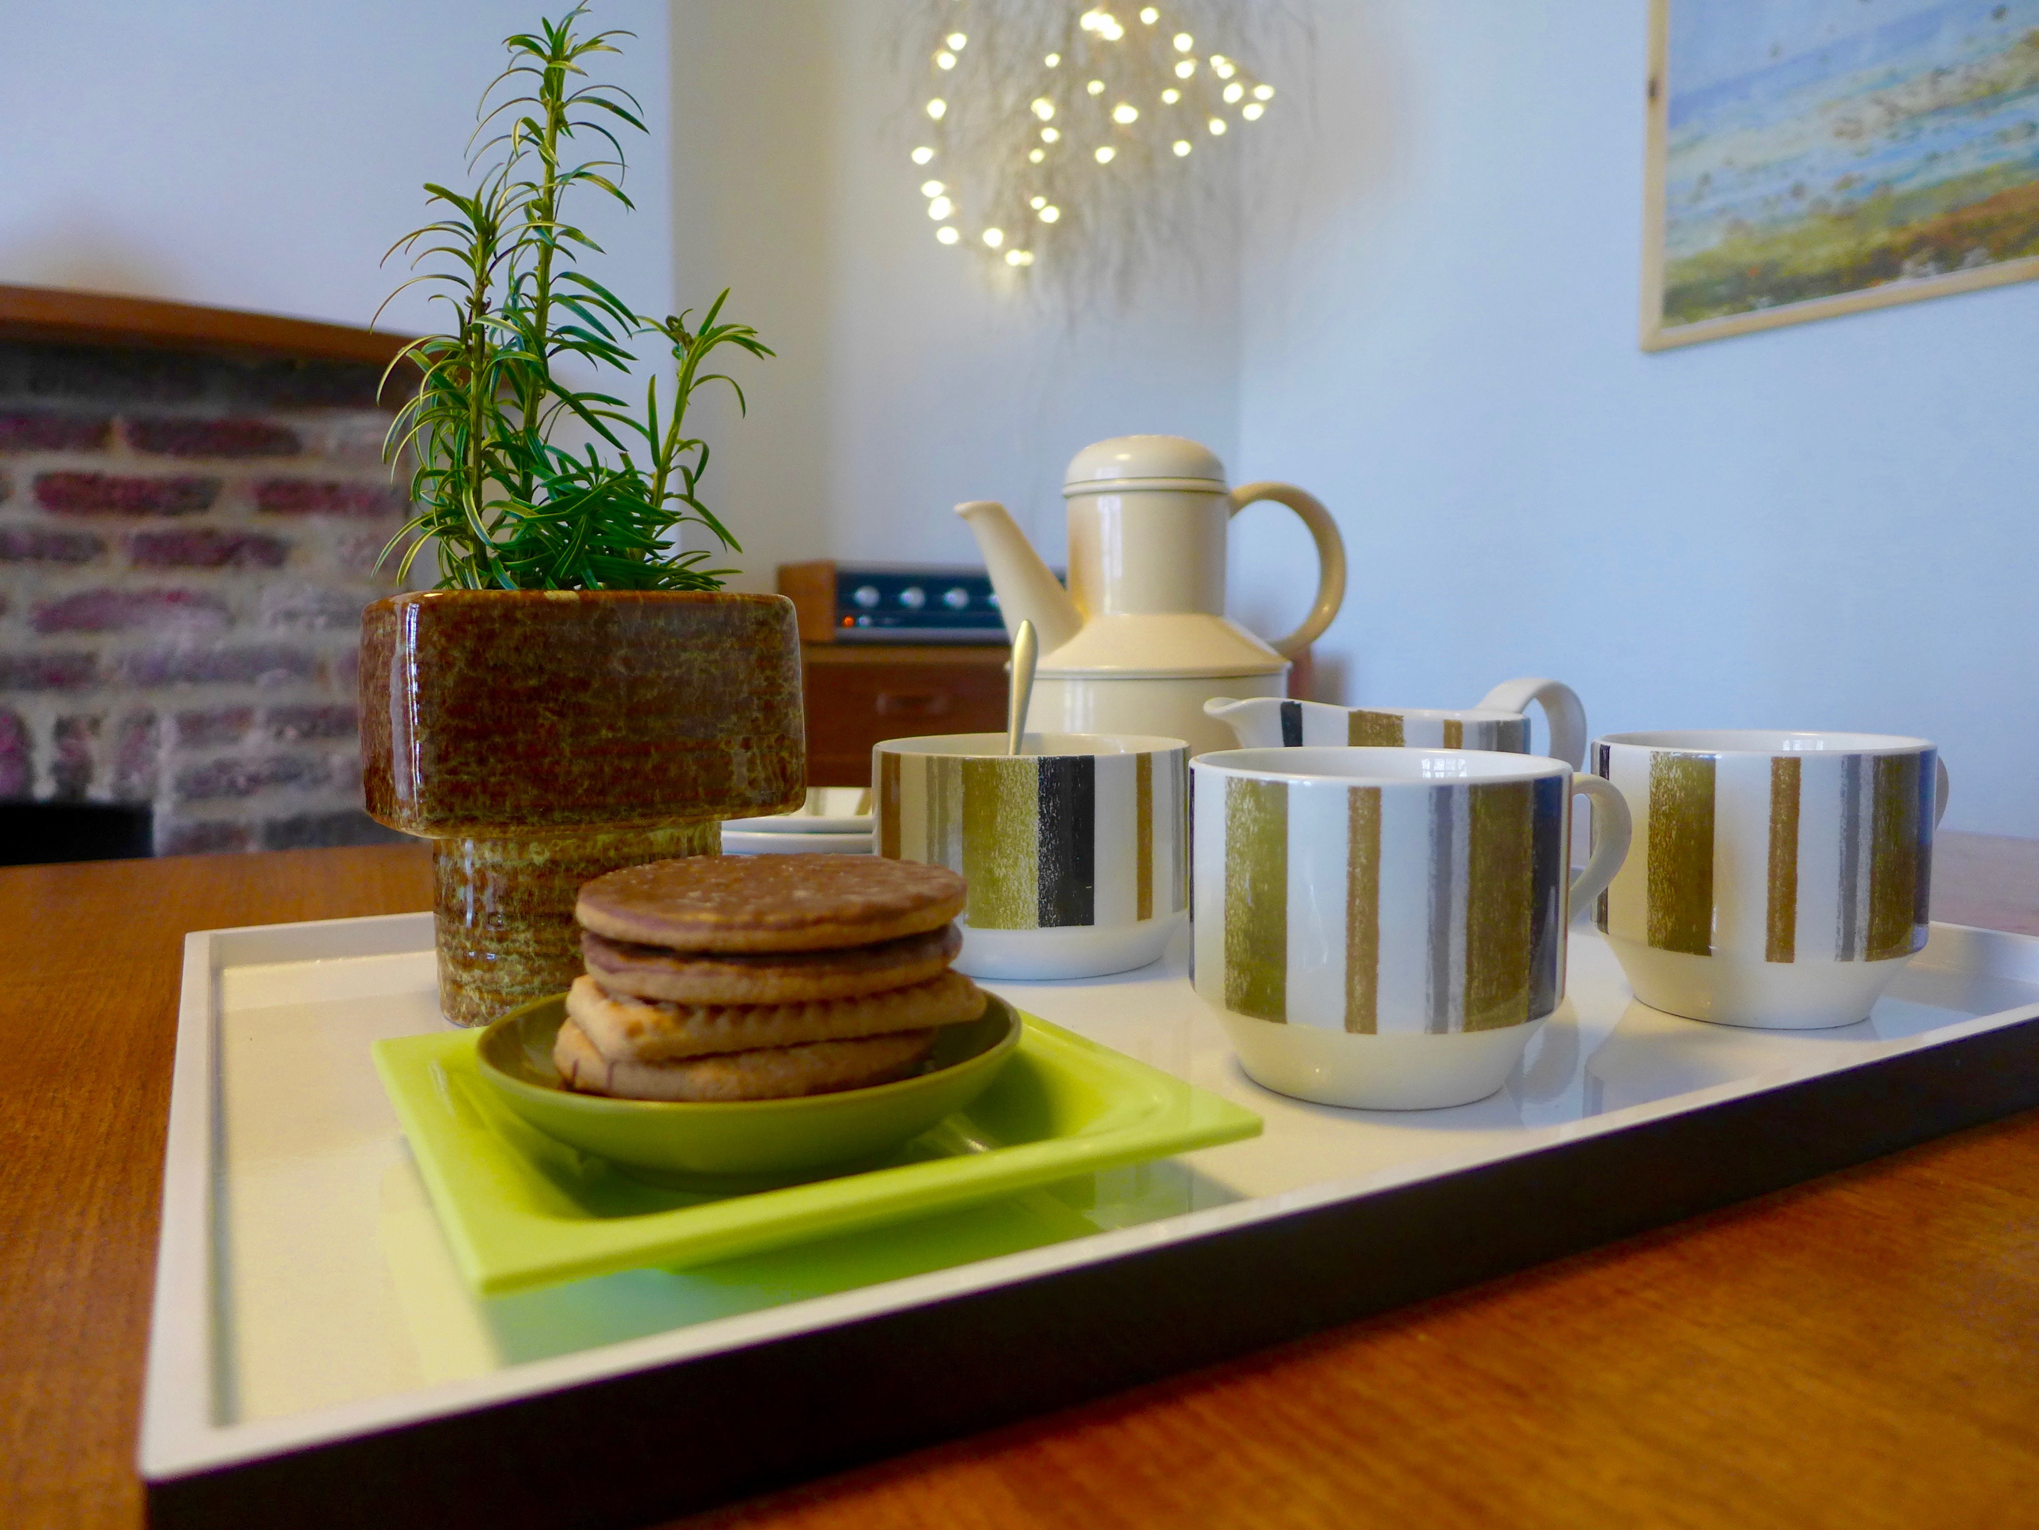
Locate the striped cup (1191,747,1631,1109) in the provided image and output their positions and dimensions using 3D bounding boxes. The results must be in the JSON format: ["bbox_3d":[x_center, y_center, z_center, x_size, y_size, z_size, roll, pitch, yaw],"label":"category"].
[{"bbox_3d":[0.092,0.034,0.326,0.108,0.071,0.083,-1,5,-18],"label":"striped cup"}]

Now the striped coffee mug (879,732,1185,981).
[{"bbox_3d":[0.003,0.026,0.447,0.098,0.065,0.098,0,5,0],"label":"striped coffee mug"}]

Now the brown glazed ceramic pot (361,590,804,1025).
[{"bbox_3d":[-0.118,0.009,0.381,0.100,0.108,0.077,-3,6,-33],"label":"brown glazed ceramic pot"}]

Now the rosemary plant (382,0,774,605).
[{"bbox_3d":[-0.119,-0.116,0.369,0.099,0.159,0.081,-3,6,-33],"label":"rosemary plant"}]

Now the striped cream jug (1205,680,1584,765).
[{"bbox_3d":[0.132,0.014,0.478,0.149,0.085,0.098,-1,5,-18],"label":"striped cream jug"}]

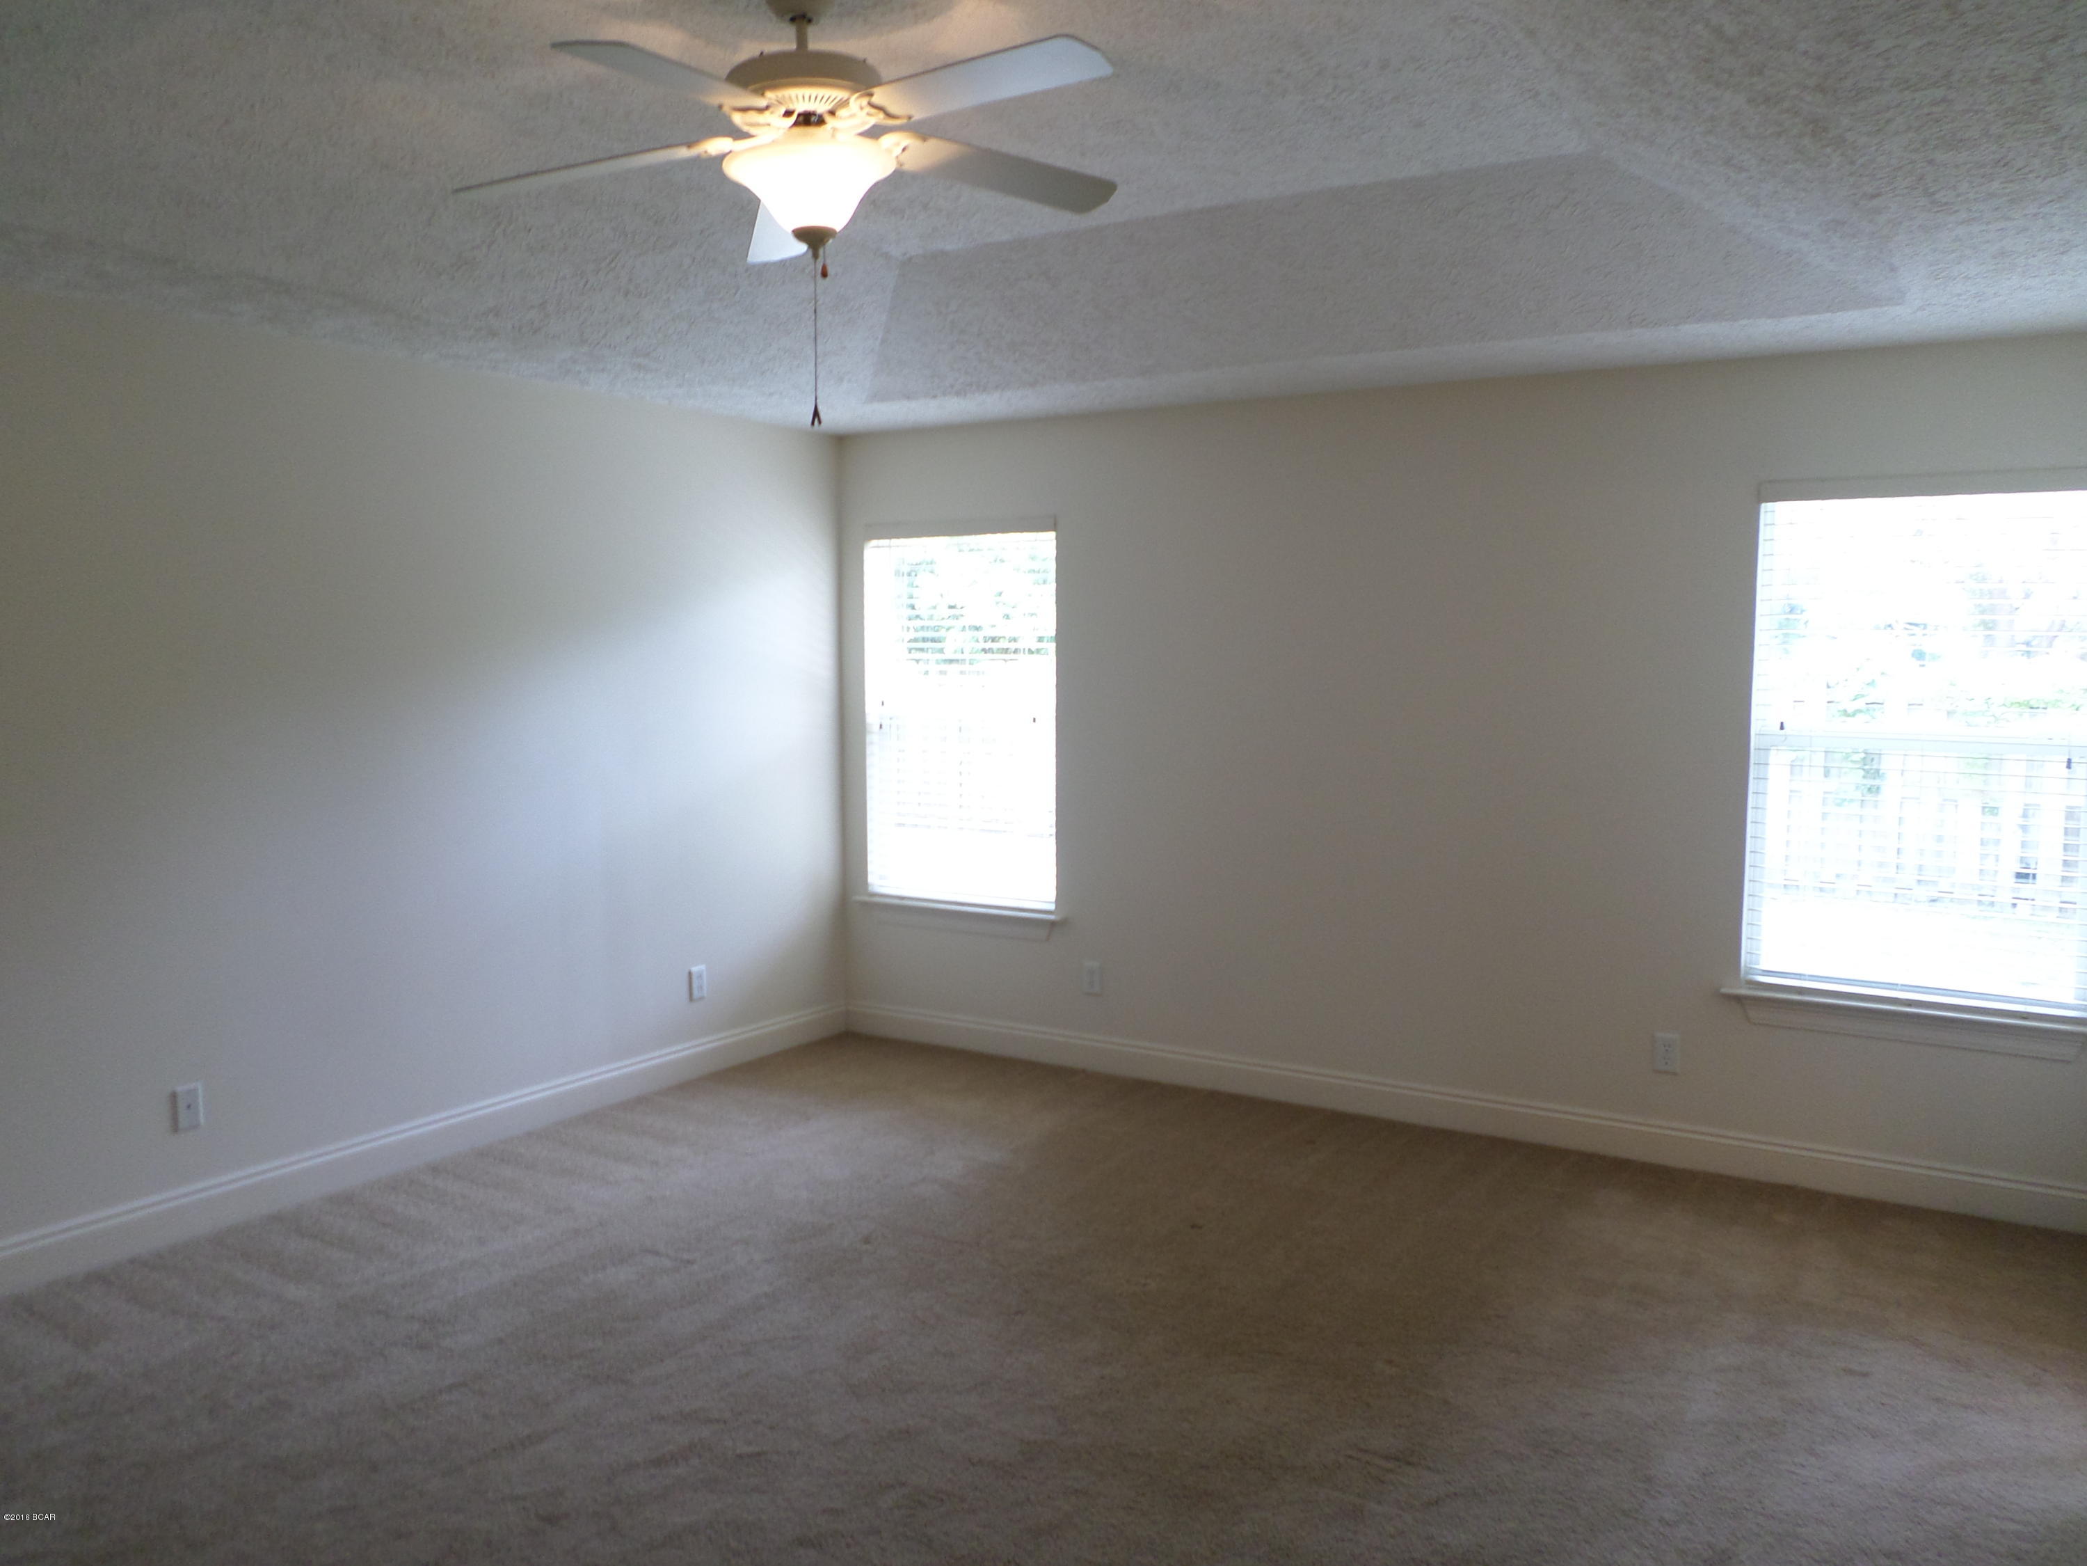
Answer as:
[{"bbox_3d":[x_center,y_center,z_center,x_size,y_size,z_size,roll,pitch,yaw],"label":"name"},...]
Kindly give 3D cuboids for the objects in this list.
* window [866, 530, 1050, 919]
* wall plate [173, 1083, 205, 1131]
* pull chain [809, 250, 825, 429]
[{"bbox_3d":[-0.327,-0.263,5.925,0.900,1.500,0.100,3,6,32],"label":"window"},{"bbox_3d":[-2.265,0.861,3.997,0.008,0.115,0.071,3,5,32],"label":"wall plate"},{"bbox_3d":[-0.405,-0.794,2.690,0.025,0.325,0.025,0,5,0],"label":"pull chain"}]

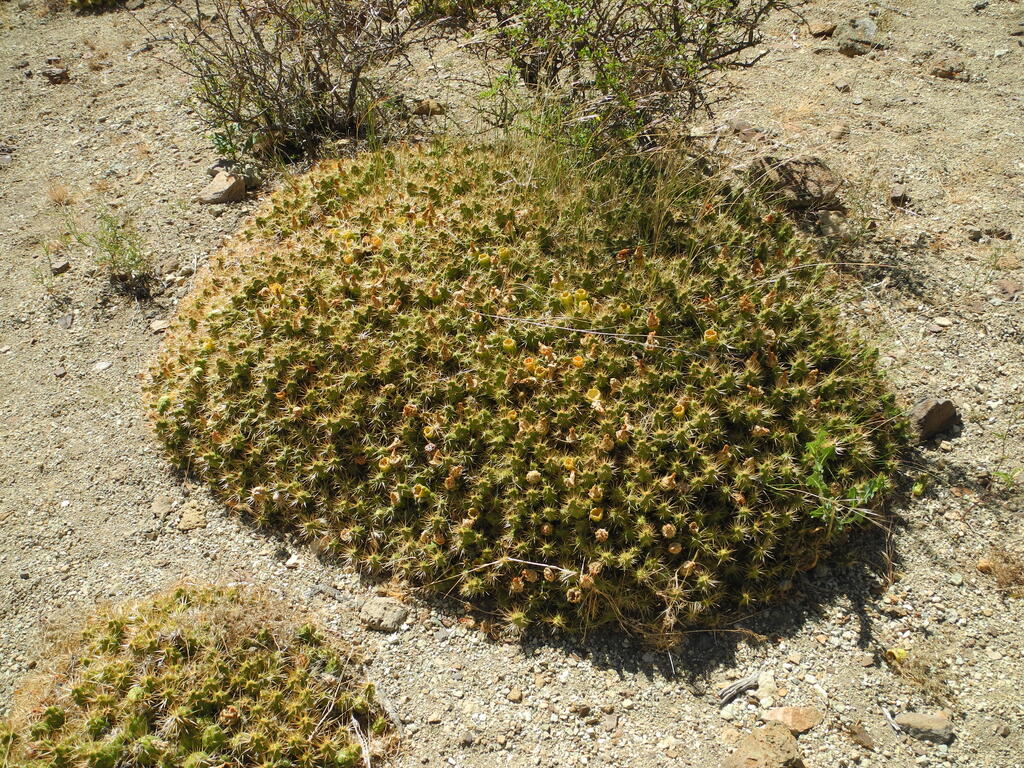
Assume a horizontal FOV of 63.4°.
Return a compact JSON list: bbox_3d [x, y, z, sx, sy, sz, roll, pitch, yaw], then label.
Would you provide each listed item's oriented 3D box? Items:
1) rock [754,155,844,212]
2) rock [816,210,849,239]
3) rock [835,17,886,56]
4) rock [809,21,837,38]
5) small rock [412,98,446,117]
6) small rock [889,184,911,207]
[{"bbox_3d":[1.030,-0.728,2.994,0.307,0.137,0.215,14,43,16],"label":"rock"},{"bbox_3d":[1.092,-0.545,2.824,0.098,0.083,0.093,17,44,18],"label":"rock"},{"bbox_3d":[1.714,-1.715,4.093,0.228,0.160,0.183,15,44,17],"label":"rock"},{"bbox_3d":[1.603,-1.825,4.277,0.135,0.074,0.101,14,43,15],"label":"rock"},{"bbox_3d":[-0.356,-1.195,3.580,0.147,0.051,0.091,-4,42,-4],"label":"small rock"},{"bbox_3d":[1.396,-0.678,2.982,0.063,0.072,0.063,19,45,20],"label":"small rock"}]

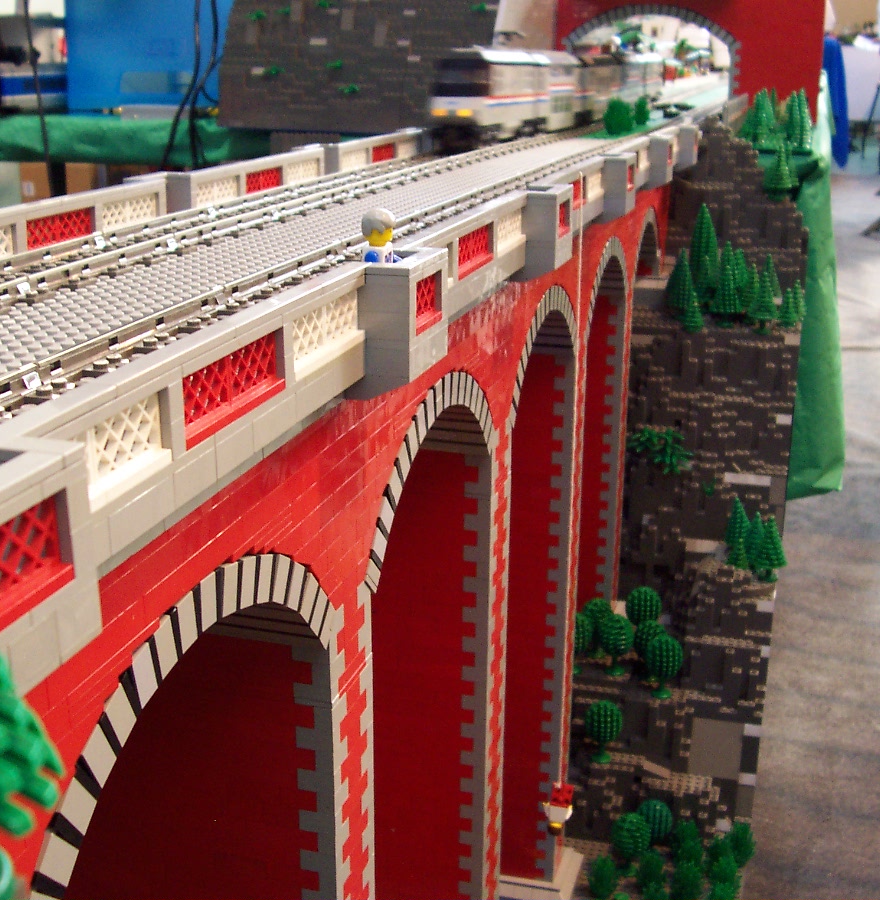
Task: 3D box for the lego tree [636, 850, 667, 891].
[{"bbox_3d":[0.180,0.359,1.090,0.025,0.038,0.025,0,17,0],"label":"lego tree"}]

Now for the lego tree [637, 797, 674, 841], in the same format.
[{"bbox_3d":[0.197,0.347,1.173,0.034,0.057,0.034,0,17,0],"label":"lego tree"}]

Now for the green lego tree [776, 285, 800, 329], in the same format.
[{"bbox_3d":[0.350,-0.144,1.290,0.024,0.041,0.024,5,18,15],"label":"green lego tree"}]

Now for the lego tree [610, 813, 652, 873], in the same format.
[{"bbox_3d":[0.157,0.324,1.060,0.033,0.052,0.033,5,18,15],"label":"lego tree"}]

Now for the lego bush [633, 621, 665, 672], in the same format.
[{"bbox_3d":[0.189,0.179,1.145,0.033,0.052,0.033,5,18,15],"label":"lego bush"}]

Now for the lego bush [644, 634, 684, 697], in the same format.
[{"bbox_3d":[0.202,0.193,1.153,0.034,0.057,0.034,0,17,0],"label":"lego bush"}]

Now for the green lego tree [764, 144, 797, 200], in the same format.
[{"bbox_3d":[0.372,-0.304,1.400,0.034,0.063,0.034,5,18,15],"label":"green lego tree"}]

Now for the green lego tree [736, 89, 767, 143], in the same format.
[{"bbox_3d":[0.362,-0.386,1.490,0.034,0.064,0.034,5,18,15],"label":"green lego tree"}]

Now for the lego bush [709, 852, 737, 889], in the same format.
[{"bbox_3d":[0.250,0.372,1.130,0.025,0.040,0.025,5,18,15],"label":"lego bush"}]

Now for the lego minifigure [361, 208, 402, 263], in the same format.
[{"bbox_3d":[-0.021,-0.064,0.453,0.014,0.042,0.024,5,18,15],"label":"lego minifigure"}]

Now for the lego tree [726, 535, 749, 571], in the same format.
[{"bbox_3d":[0.279,0.099,1.200,0.026,0.040,0.026,5,18,15],"label":"lego tree"}]

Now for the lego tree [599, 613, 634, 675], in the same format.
[{"bbox_3d":[0.159,0.176,1.163,0.034,0.057,0.034,0,17,0],"label":"lego tree"}]

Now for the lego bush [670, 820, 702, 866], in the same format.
[{"bbox_3d":[0.205,0.327,1.065,0.026,0.040,0.026,5,18,15],"label":"lego bush"}]

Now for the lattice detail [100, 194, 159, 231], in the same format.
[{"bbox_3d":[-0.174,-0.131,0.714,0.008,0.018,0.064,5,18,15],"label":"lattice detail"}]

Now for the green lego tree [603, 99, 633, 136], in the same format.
[{"bbox_3d":[0.217,-0.406,1.560,0.036,0.043,0.036,0,17,0],"label":"green lego tree"}]

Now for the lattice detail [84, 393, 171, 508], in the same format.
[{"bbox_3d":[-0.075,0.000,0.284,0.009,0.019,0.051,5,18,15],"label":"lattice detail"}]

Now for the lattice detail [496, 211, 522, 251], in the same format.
[{"bbox_3d":[0.033,-0.111,0.645,0.008,0.019,0.064,5,18,15],"label":"lattice detail"}]

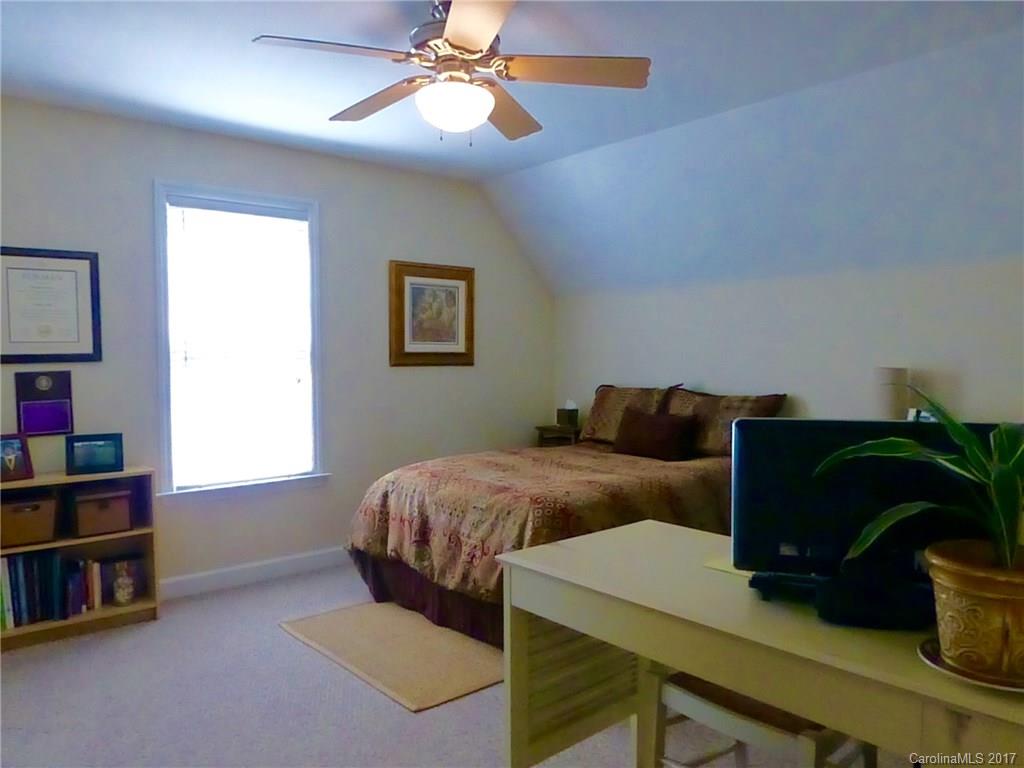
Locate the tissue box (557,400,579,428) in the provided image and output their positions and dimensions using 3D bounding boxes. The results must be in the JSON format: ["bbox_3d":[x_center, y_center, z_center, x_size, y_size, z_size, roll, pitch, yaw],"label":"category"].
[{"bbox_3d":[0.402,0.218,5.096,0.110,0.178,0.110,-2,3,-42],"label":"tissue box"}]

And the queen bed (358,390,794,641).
[{"bbox_3d":[0.474,0.597,3.867,2.120,1.050,1.540,-2,3,-42],"label":"queen bed"}]

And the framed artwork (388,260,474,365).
[{"bbox_3d":[-0.528,-0.462,4.817,0.690,0.680,0.035,-2,3,-42],"label":"framed artwork"}]

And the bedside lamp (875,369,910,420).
[{"bbox_3d":[1.873,0.156,3.498,0.170,0.475,0.170,-2,3,-42],"label":"bedside lamp"}]

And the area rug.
[{"bbox_3d":[-0.461,1.145,3.219,0.720,0.012,1.140,-2,3,-42],"label":"area rug"}]

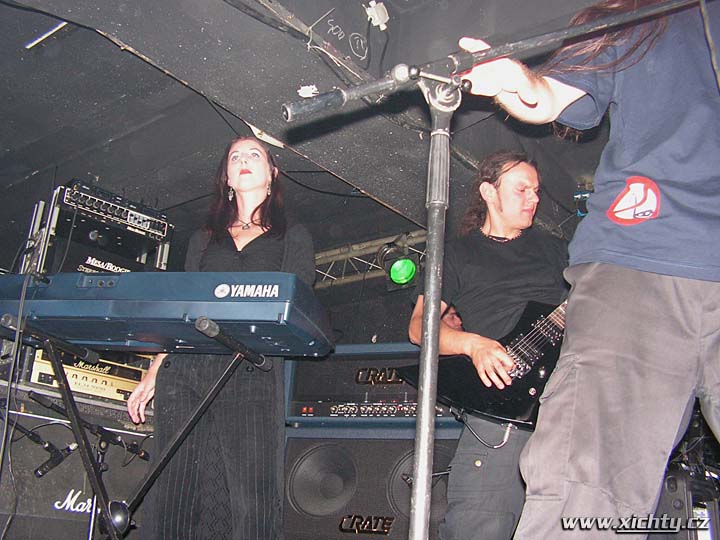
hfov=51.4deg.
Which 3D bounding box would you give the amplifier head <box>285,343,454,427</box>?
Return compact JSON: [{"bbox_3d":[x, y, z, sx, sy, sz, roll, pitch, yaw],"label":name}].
[{"bbox_3d":[0.093,0.489,2.929,0.735,0.325,0.270,-3,-25,13],"label":"amplifier head"}]

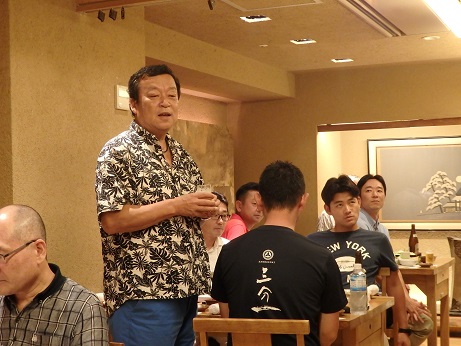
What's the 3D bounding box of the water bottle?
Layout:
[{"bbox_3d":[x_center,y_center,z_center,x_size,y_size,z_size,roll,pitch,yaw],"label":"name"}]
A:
[{"bbox_3d":[0.537,0.487,3.350,0.068,0.208,0.068,-1,-1,0],"label":"water bottle"}]

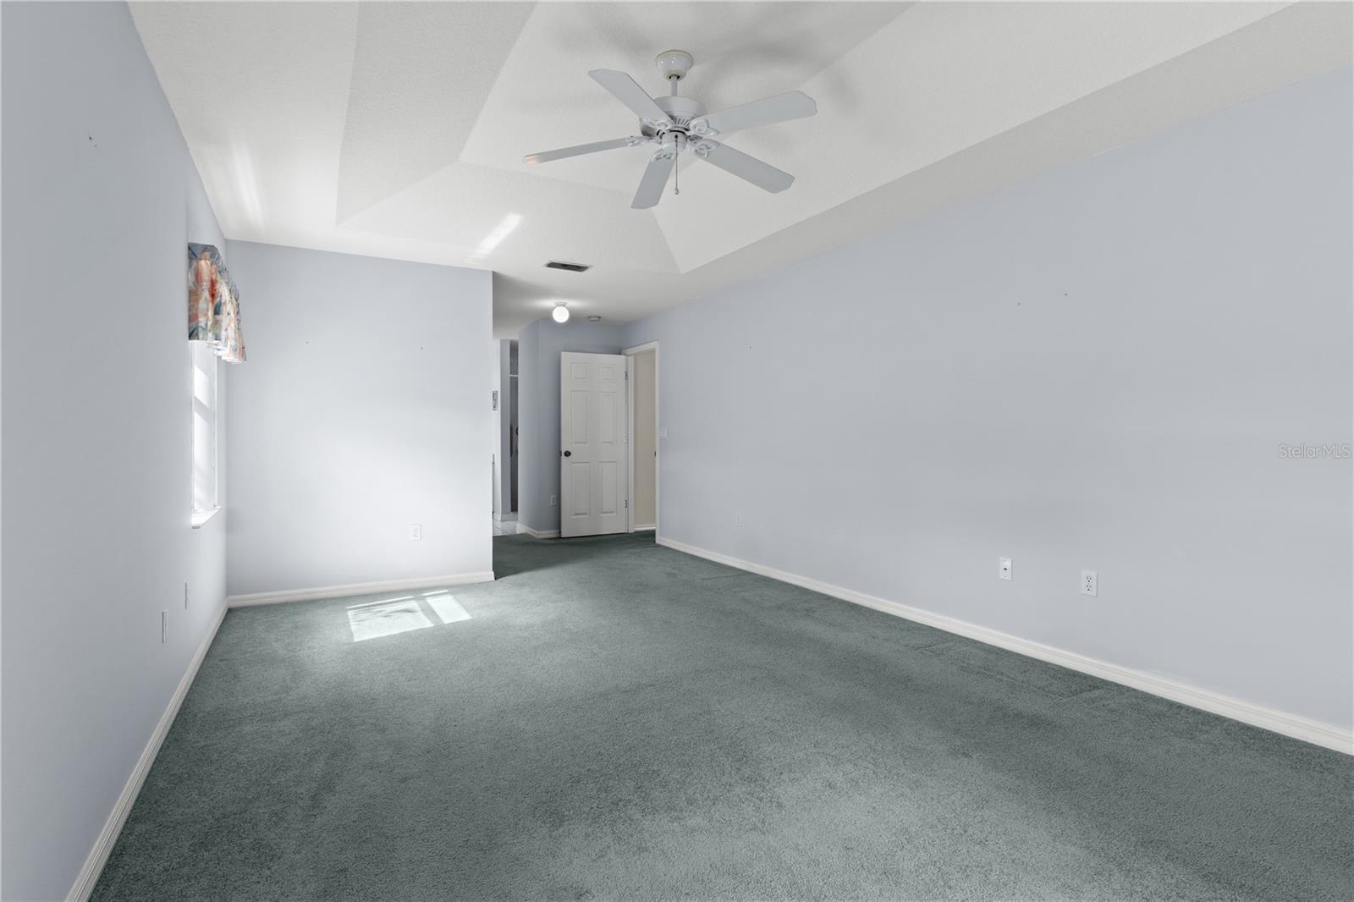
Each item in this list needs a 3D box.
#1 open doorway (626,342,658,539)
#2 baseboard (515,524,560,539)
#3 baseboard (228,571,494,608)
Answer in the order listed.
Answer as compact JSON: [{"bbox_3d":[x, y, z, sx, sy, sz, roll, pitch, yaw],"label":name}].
[{"bbox_3d":[-0.366,-0.084,6.710,0.140,2.090,0.840,-1,2,-32],"label":"open doorway"},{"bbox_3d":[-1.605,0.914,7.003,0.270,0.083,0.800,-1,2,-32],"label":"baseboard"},{"bbox_3d":[-2.208,0.984,4.352,1.711,0.083,0.020,-1,2,-26],"label":"baseboard"}]

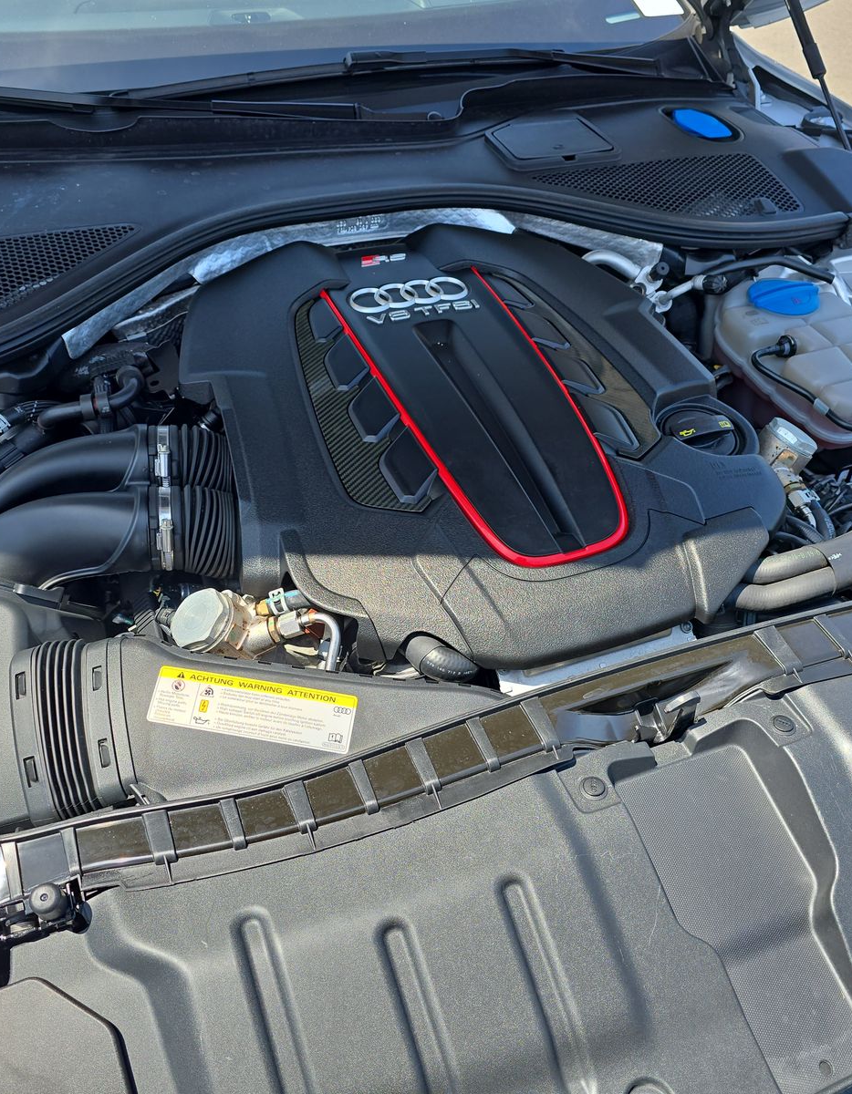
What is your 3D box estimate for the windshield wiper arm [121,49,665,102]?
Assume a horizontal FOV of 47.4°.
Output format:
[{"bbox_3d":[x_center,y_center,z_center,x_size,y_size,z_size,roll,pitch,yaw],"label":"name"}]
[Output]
[{"bbox_3d":[-0.036,-0.631,1.296,0.740,0.060,0.070,-13,39,-17],"label":"windshield wiper arm"}]

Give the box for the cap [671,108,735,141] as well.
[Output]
[{"bbox_3d":[0.379,-0.583,1.335,0.078,0.030,0.072,3,46,-3],"label":"cap"}]

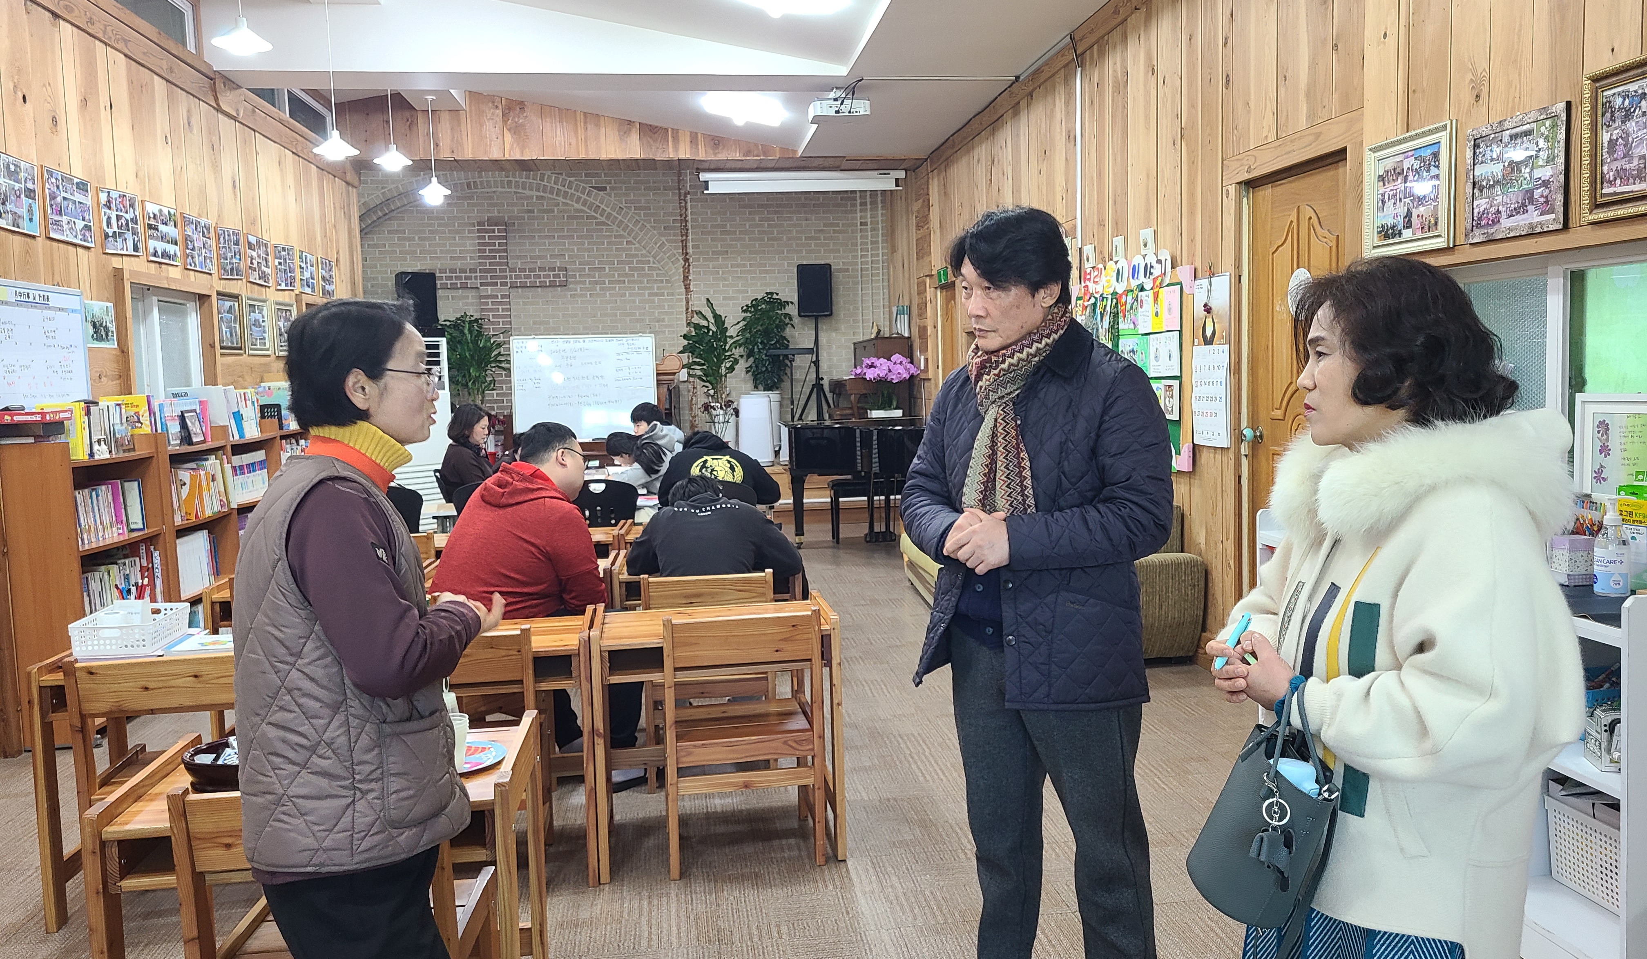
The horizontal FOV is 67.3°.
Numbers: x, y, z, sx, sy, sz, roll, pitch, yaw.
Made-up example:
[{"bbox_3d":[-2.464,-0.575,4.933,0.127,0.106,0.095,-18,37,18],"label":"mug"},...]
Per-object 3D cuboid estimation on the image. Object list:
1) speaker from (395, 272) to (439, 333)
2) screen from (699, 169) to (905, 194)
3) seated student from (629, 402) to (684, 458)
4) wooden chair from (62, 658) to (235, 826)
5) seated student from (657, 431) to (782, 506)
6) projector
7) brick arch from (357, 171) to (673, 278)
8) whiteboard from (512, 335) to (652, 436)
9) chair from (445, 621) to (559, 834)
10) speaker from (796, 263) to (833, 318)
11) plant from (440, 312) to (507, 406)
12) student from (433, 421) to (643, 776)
[{"bbox_3d":[-3.599,-1.579,10.969,0.325,0.530,0.280,-5,6,-37],"label":"speaker"},{"bbox_3d":[-0.188,-2.867,11.918,1.995,0.201,0.110,-2,5,-7],"label":"screen"},{"bbox_3d":[-1.277,0.073,9.050,0.680,1.264,0.480,-2,5,-5],"label":"seated student"},{"bbox_3d":[-1.726,0.805,3.374,0.450,0.755,0.430,-3,5,-13],"label":"wooden chair"},{"bbox_3d":[-0.597,0.278,7.231,0.680,1.140,0.750,-2,5,-7],"label":"seated student"},{"bbox_3d":[0.116,-2.573,8.674,0.390,0.115,0.300,-2,5,-7],"label":"projector"},{"bbox_3d":[-2.903,-2.454,11.941,3.070,1.058,0.120,-2,5,-7],"label":"brick arch"},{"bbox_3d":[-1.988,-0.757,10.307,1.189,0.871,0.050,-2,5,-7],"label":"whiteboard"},{"bbox_3d":[-1.041,0.771,3.554,0.450,0.755,0.430,-2,5,-10],"label":"chair"},{"bbox_3d":[-0.104,-1.920,12.670,0.355,0.537,0.330,-2,5,-5],"label":"speaker"},{"bbox_3d":[-3.453,-0.832,12.238,0.700,1.620,0.660,-2,5,-7],"label":"plant"},{"bbox_3d":[-1.048,0.442,4.558,0.620,1.310,0.780,3,7,41],"label":"student"}]

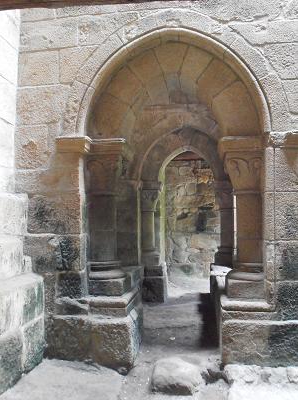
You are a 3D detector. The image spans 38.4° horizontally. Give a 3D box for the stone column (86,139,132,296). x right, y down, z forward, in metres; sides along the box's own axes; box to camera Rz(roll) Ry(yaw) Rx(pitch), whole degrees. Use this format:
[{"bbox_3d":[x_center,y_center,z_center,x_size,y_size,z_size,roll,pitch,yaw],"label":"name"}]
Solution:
[{"bbox_3d":[-0.463,0.198,4.965,0.470,1.714,0.470,0,-3,7],"label":"stone column"}]

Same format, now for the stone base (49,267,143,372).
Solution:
[{"bbox_3d":[-0.559,1.281,4.861,0.890,0.965,0.920,0,-3,7],"label":"stone base"}]

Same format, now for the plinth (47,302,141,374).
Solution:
[{"bbox_3d":[-0.559,1.514,4.848,0.890,0.499,0.920,0,-3,7],"label":"plinth"}]

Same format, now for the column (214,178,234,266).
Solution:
[{"bbox_3d":[1.291,0.404,7.273,0.380,1.410,0.380,0,-3,7],"label":"column"}]

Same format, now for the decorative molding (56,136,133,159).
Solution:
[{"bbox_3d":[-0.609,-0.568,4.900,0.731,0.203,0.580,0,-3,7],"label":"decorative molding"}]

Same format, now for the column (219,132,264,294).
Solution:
[{"bbox_3d":[1.046,0.183,4.766,0.470,1.717,0.470,0,-3,7],"label":"column"}]

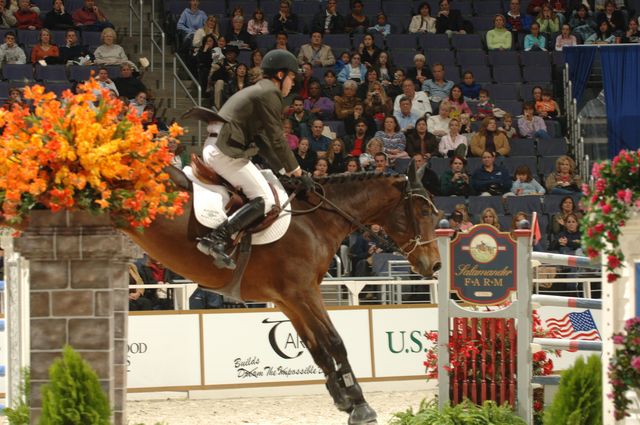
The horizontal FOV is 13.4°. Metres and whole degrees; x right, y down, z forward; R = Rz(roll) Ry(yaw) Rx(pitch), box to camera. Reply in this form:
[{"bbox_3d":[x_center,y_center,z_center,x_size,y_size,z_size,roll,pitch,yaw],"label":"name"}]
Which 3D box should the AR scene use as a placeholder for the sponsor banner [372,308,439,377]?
[{"bbox_3d":[1.605,1.573,33.161,2.420,0.909,0.060,0,-3,-36],"label":"sponsor banner"}]

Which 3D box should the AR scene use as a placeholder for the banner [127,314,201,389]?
[{"bbox_3d":[-2.335,1.573,30.350,2.420,0.909,0.060,0,-3,-36],"label":"banner"}]

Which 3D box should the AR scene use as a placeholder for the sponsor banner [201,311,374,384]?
[{"bbox_3d":[-0.365,1.573,31.756,2.420,0.909,0.060,0,-3,-36],"label":"sponsor banner"}]

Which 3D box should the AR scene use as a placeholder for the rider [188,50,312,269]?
[{"bbox_3d":[-0.435,-0.332,17.000,0.800,1.360,0.580,0,0,8],"label":"rider"}]

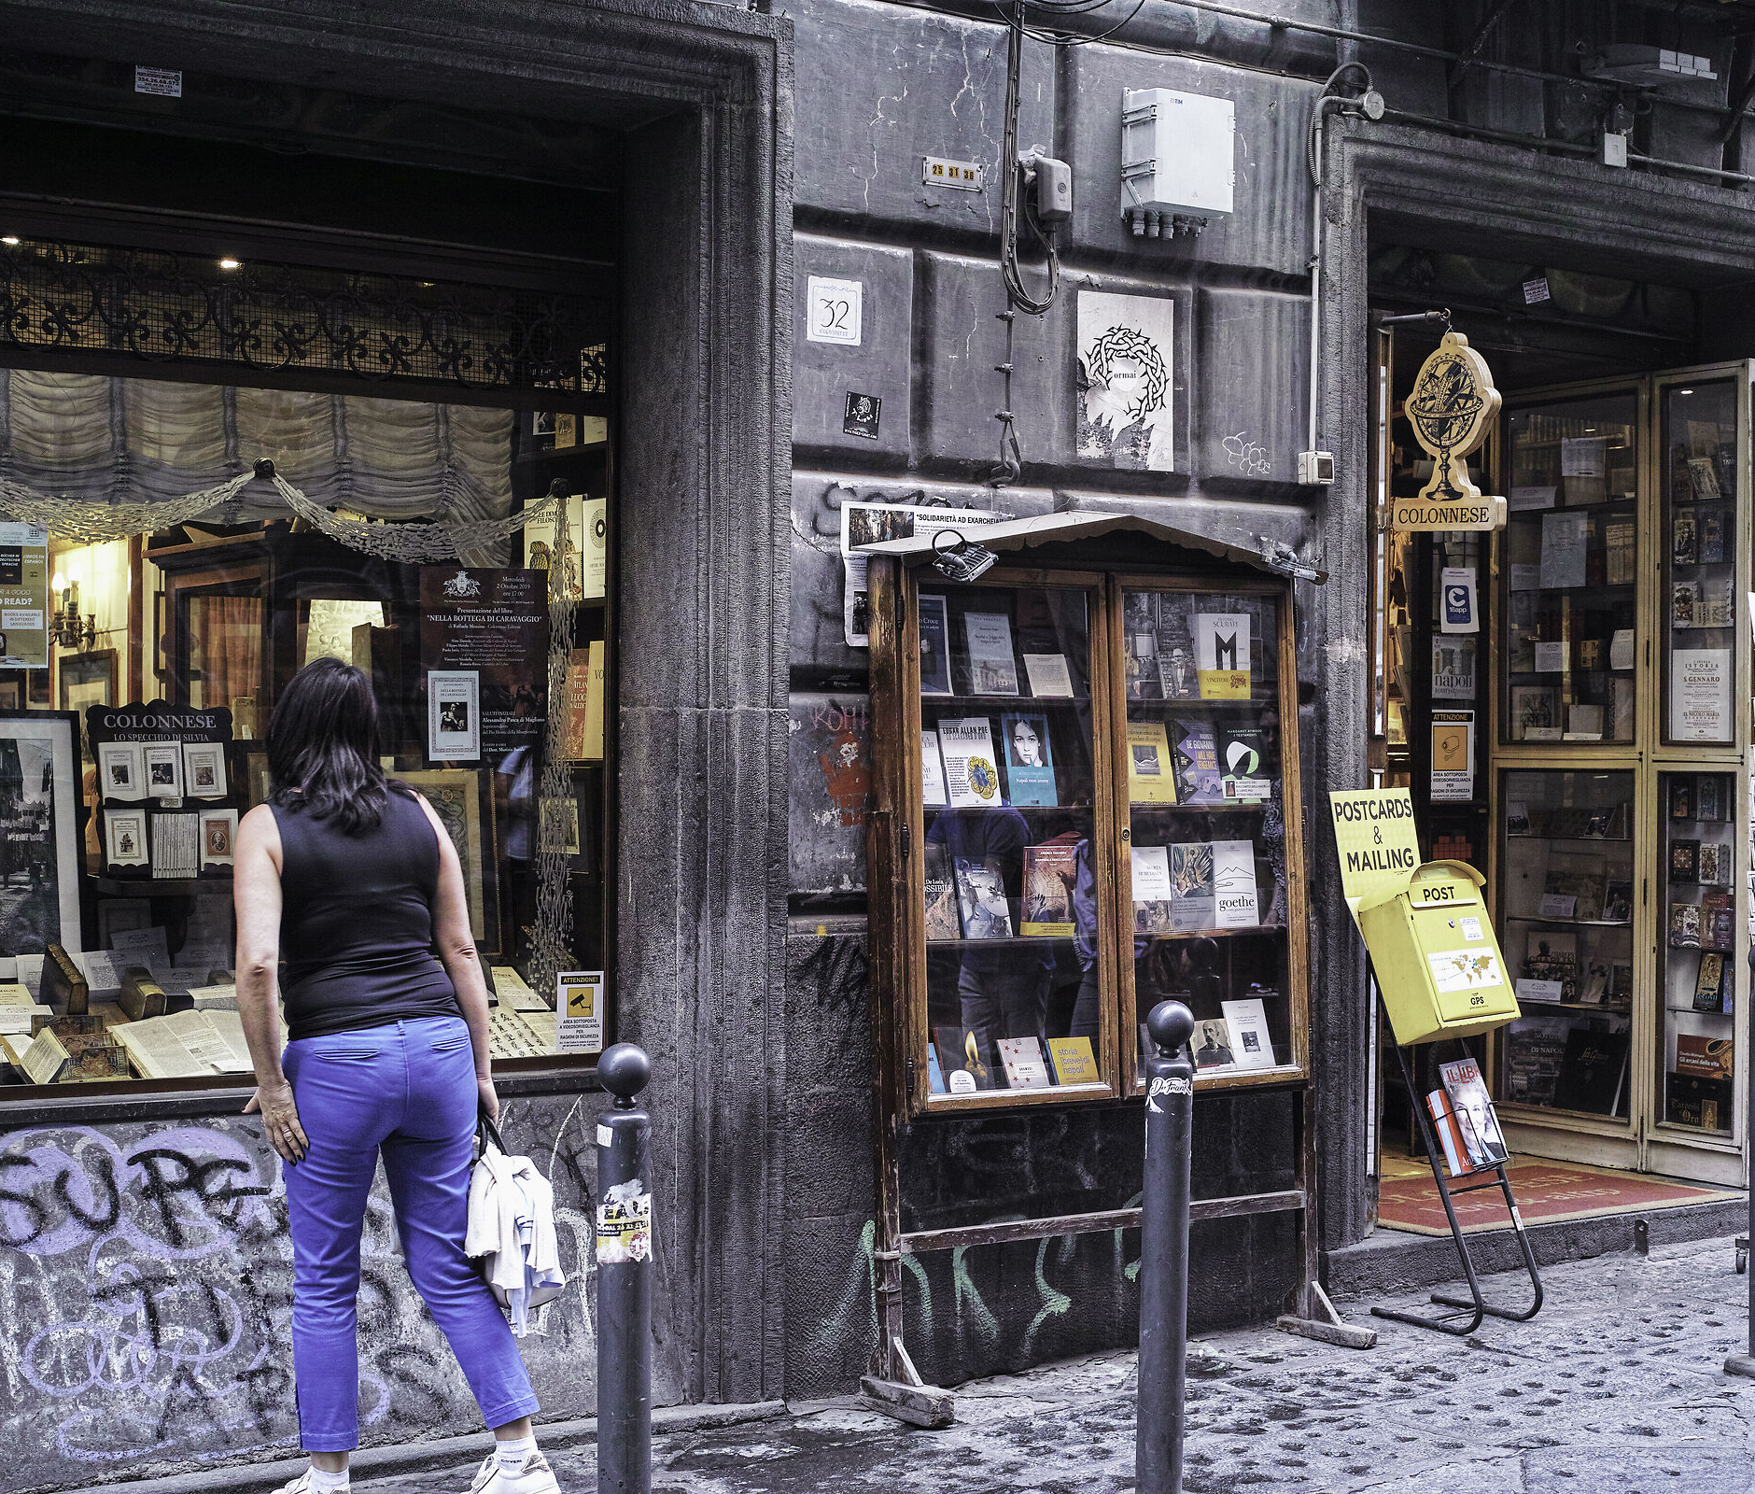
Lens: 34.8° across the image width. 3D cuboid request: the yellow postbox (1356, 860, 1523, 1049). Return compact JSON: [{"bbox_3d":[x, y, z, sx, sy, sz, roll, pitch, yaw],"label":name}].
[{"bbox_3d":[1.434,0.528,7.141,0.280,0.415,0.180,1,-22,-34],"label":"yellow postbox"}]

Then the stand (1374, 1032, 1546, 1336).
[{"bbox_3d":[1.487,1.089,7.095,0.310,0.730,0.420,1,-1,-33],"label":"stand"}]

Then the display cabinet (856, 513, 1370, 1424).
[{"bbox_3d":[0.579,0.473,6.634,1.349,2.038,0.376,1,-1,-33],"label":"display cabinet"}]

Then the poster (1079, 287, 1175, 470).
[{"bbox_3d":[0.615,-0.896,6.865,0.297,0.427,0.010,1,-1,-33],"label":"poster"}]

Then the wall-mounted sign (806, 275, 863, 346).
[{"bbox_3d":[-0.093,-0.996,6.396,0.146,0.145,0.012,1,-1,-33],"label":"wall-mounted sign"}]

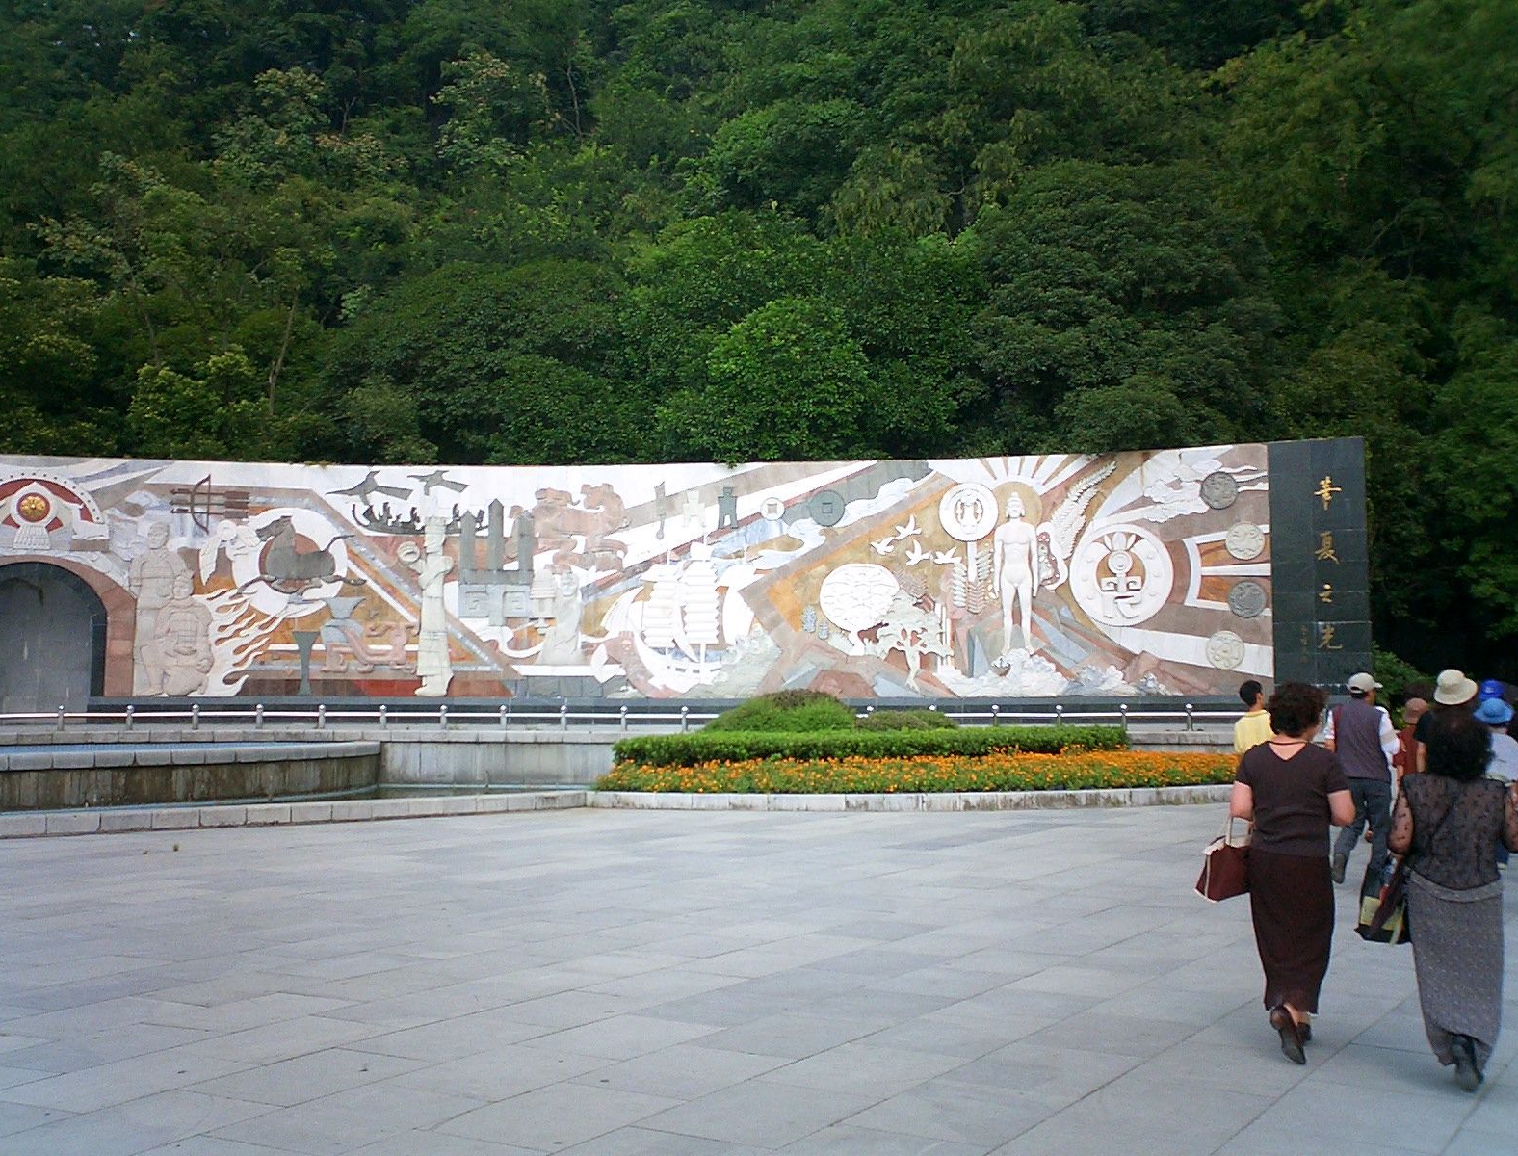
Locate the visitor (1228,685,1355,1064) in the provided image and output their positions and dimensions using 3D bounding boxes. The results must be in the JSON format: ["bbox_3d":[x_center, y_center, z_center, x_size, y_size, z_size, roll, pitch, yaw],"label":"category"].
[{"bbox_3d":[2.288,1.238,7.028,0.520,1.570,0.520,-2,-5,25],"label":"visitor"}]

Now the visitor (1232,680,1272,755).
[{"bbox_3d":[4.053,1.657,13.314,0.480,1.665,0.420,-3,-5,35],"label":"visitor"}]

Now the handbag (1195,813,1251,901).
[{"bbox_3d":[2.056,1.212,7.150,0.300,0.370,0.180,2,-5,-22],"label":"handbag"}]

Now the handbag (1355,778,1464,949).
[{"bbox_3d":[2.598,1.136,6.600,0.400,0.640,0.280,0,-4,6],"label":"handbag"}]

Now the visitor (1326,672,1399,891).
[{"bbox_3d":[4.405,1.548,12.018,0.540,1.690,0.600,-2,-5,30],"label":"visitor"}]

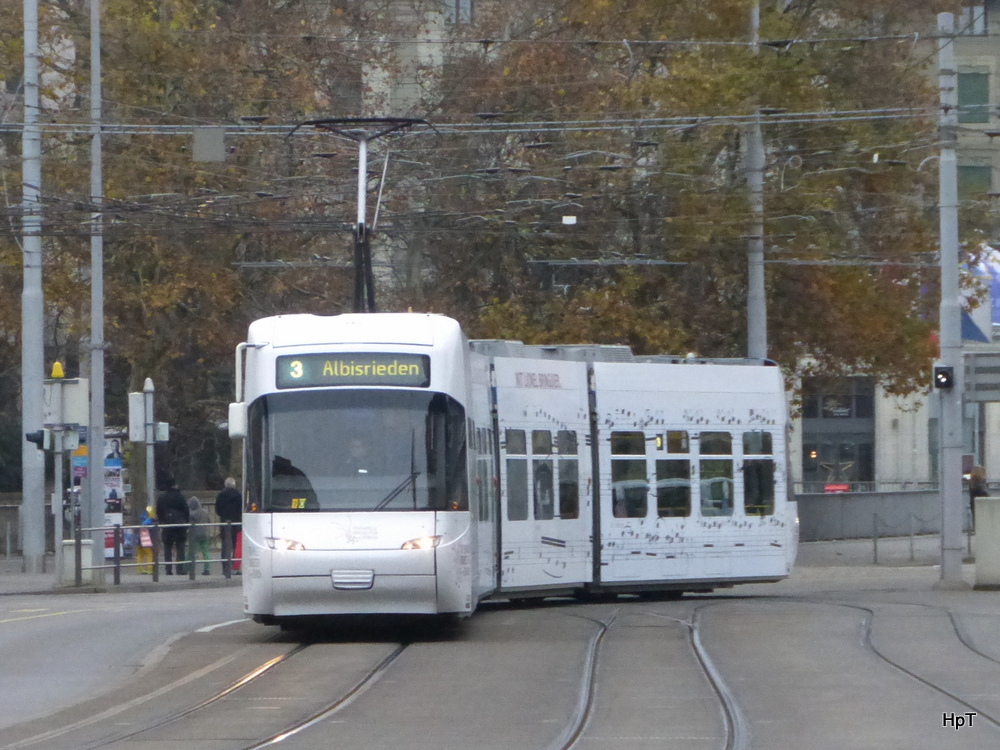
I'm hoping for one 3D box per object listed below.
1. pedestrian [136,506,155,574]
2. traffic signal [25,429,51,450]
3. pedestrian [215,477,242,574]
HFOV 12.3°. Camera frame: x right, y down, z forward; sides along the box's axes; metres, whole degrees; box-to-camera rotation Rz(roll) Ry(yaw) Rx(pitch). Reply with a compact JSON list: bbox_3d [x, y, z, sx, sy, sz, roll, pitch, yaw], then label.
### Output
[{"bbox_3d":[-6.157,2.882,80.500,0.360,1.180,0.300,-1,-1,7],"label":"pedestrian"},{"bbox_3d":[-7.205,1.005,72.000,0.400,0.330,0.280,-1,-1,6],"label":"traffic signal"},{"bbox_3d":[-4.718,2.643,81.000,0.540,1.730,0.380,0,-1,3],"label":"pedestrian"}]

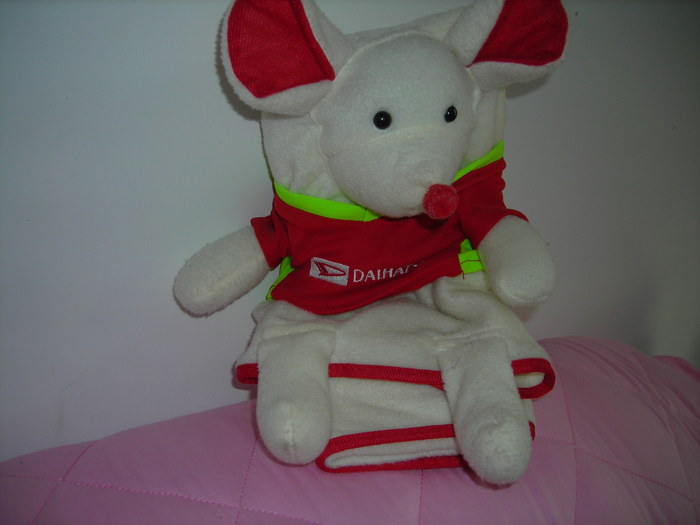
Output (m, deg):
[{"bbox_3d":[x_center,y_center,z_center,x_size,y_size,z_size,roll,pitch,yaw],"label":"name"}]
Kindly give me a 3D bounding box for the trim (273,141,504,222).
[{"bbox_3d":[0.033,-0.068,0.650,0.193,0.060,0.090,-4,9,-4],"label":"trim"}]

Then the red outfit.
[{"bbox_3d":[0.033,-0.023,0.650,0.230,0.125,0.110,-2,7,-3],"label":"red outfit"}]

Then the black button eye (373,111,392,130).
[{"bbox_3d":[0.026,-0.112,0.605,0.015,0.015,0.009,-1,9,-7],"label":"black button eye"}]

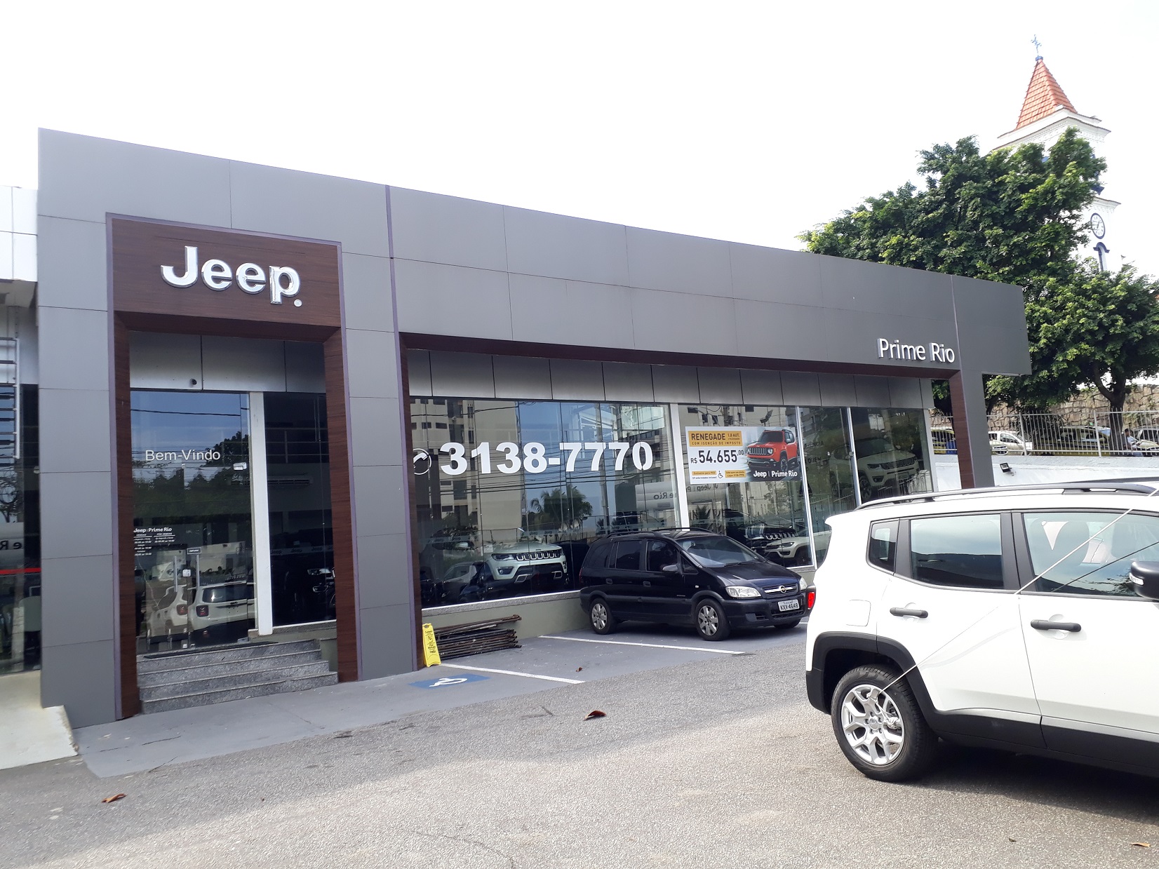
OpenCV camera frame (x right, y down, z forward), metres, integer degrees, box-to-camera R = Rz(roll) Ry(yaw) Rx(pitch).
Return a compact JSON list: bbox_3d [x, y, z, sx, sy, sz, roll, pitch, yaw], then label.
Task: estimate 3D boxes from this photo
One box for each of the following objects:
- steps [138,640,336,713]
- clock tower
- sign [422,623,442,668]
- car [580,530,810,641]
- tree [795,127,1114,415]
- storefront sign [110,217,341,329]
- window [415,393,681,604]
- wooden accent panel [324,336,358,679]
[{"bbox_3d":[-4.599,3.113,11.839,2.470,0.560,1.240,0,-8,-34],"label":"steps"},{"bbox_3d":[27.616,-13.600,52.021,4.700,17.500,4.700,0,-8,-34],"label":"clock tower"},{"bbox_3d":[-2.165,3.038,13.075,0.200,0.610,0.280,-9,-8,33],"label":"sign"},{"bbox_3d":[1.760,2.368,14.684,1.760,1.660,4.320,0,-8,-36],"label":"car"},{"bbox_3d":[13.317,-5.176,32.000,10.300,11.000,9.200,-7,-7,23],"label":"tree"},{"bbox_3d":[-4.563,-2.090,11.909,2.870,1.190,0.150,0,-8,-34],"label":"storefront sign"},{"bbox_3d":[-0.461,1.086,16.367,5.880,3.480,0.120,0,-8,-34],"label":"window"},{"bbox_3d":[-3.294,0.917,12.403,0.220,4.830,0.200,0,-8,-34],"label":"wooden accent panel"}]

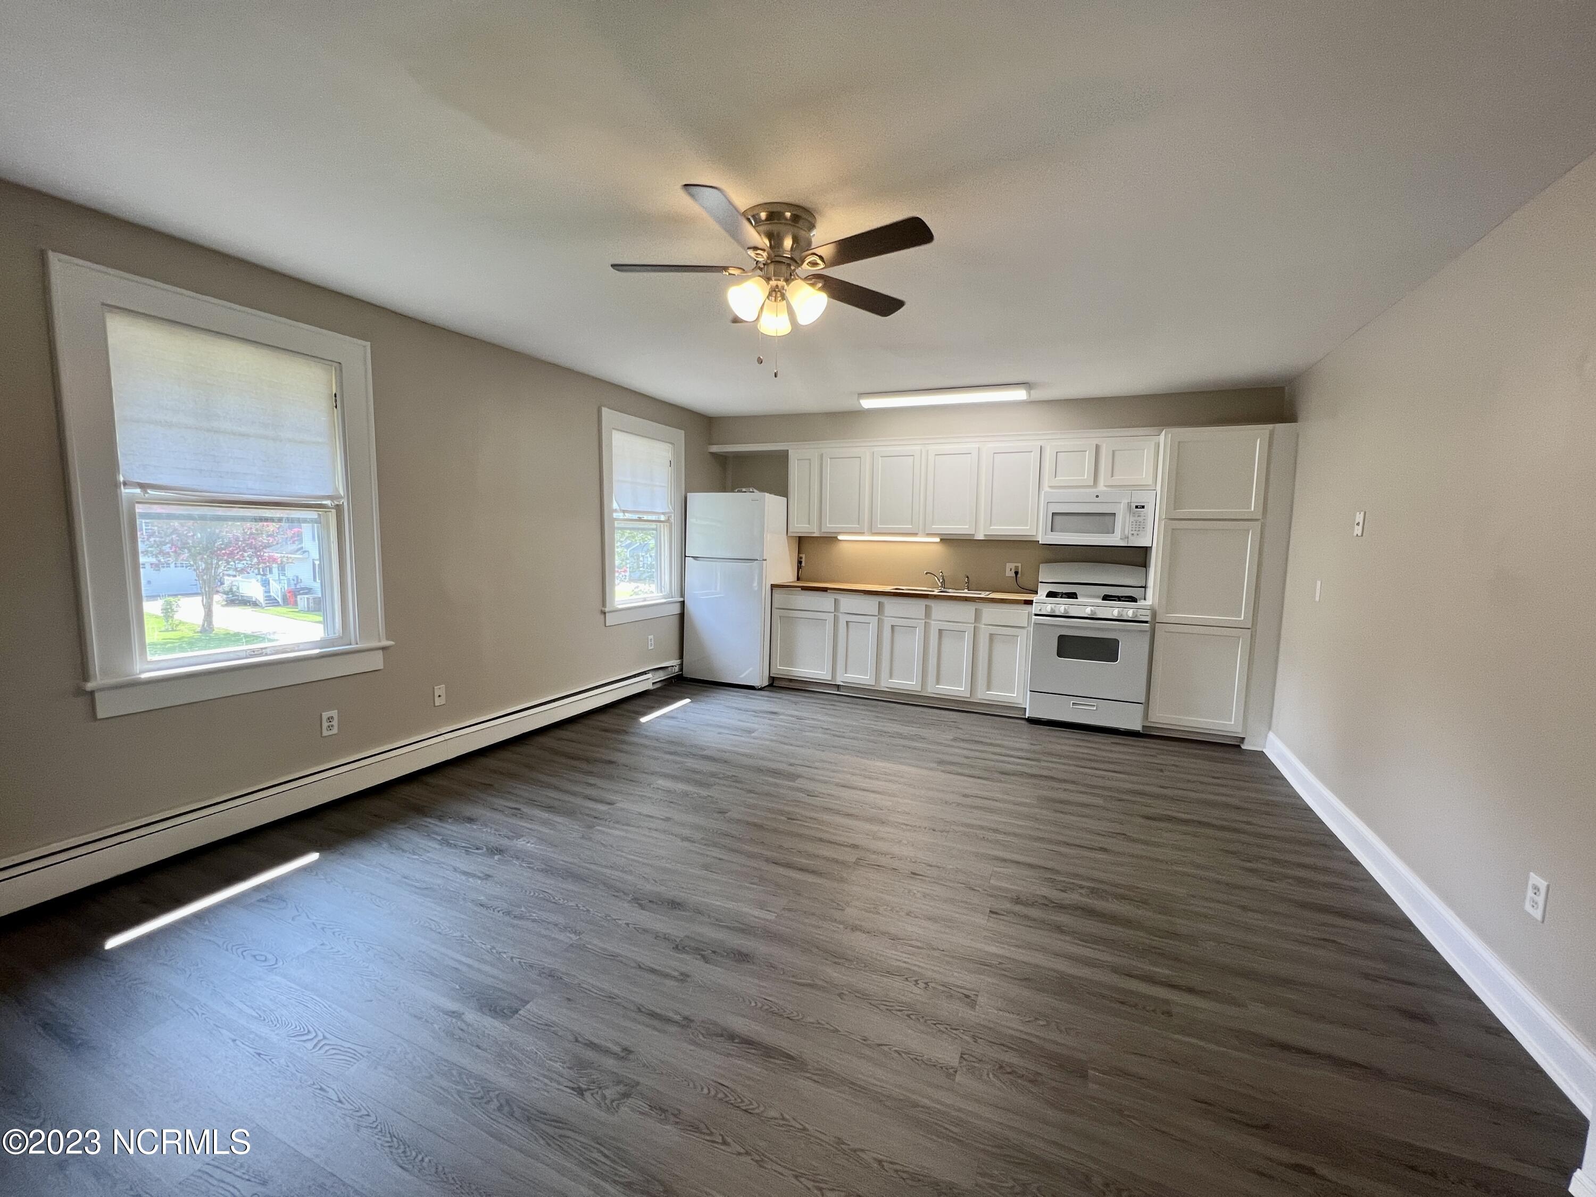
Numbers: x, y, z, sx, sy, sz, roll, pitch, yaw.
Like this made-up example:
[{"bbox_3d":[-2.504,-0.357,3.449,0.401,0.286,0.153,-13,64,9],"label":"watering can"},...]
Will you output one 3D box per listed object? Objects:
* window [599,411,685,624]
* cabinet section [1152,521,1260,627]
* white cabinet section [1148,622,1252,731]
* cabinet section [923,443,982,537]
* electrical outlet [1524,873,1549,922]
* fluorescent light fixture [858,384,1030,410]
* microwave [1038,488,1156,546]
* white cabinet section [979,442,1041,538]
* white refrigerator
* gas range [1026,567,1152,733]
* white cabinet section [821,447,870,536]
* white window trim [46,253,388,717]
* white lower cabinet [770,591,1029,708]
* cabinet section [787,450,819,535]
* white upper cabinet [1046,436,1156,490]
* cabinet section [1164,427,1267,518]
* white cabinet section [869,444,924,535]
[{"bbox_3d":[-1.288,-0.647,5.052,0.100,1.669,1.060,4,6,25],"label":"window"},{"bbox_3d":[2.853,-0.191,4.282,0.578,0.709,0.608,4,6,25],"label":"cabinet section"},{"bbox_3d":[2.841,0.516,4.352,0.578,0.711,0.608,4,6,25],"label":"white cabinet section"},{"bbox_3d":[1.337,-0.889,5.079,0.463,0.751,0.329,4,6,25],"label":"cabinet section"},{"bbox_3d":[2.077,0.838,1.682,0.008,0.114,0.071,4,6,24],"label":"electrical outlet"},{"bbox_3d":[1.062,-1.486,4.431,1.217,0.078,0.167,4,6,23],"label":"fluorescent light fixture"},{"bbox_3d":[2.334,-0.619,4.710,0.760,0.406,0.399,4,6,23],"label":"microwave"},{"bbox_3d":[1.757,-0.863,4.886,0.462,0.751,0.329,4,6,25],"label":"white cabinet section"},{"bbox_3d":[-0.514,-0.098,5.666,0.786,1.708,0.737,4,6,23],"label":"white refrigerator"},{"bbox_3d":[2.233,0.339,4.635,0.760,1.173,0.676,4,6,23],"label":"gas range"},{"bbox_3d":[0.488,-0.942,5.469,0.481,0.751,0.329,4,6,25],"label":"white cabinet section"},{"bbox_3d":[-2.413,-0.422,2.664,0.100,1.671,1.080,4,6,25],"label":"white window trim"},{"bbox_3d":[0.871,0.351,5.206,2.134,0.776,0.610,4,6,23],"label":"white lower cabinet"},{"bbox_3d":[0.124,-0.965,5.637,0.322,0.751,0.329,4,6,25],"label":"cabinet section"},{"bbox_3d":[2.342,-1.027,4.678,0.769,0.392,0.341,4,6,23],"label":"white upper cabinet"},{"bbox_3d":[2.864,-0.845,4.218,0.578,0.606,0.608,4,6,25],"label":"cabinet section"},{"bbox_3d":[0.917,-0.915,5.272,0.463,0.751,0.329,4,6,25],"label":"white cabinet section"}]

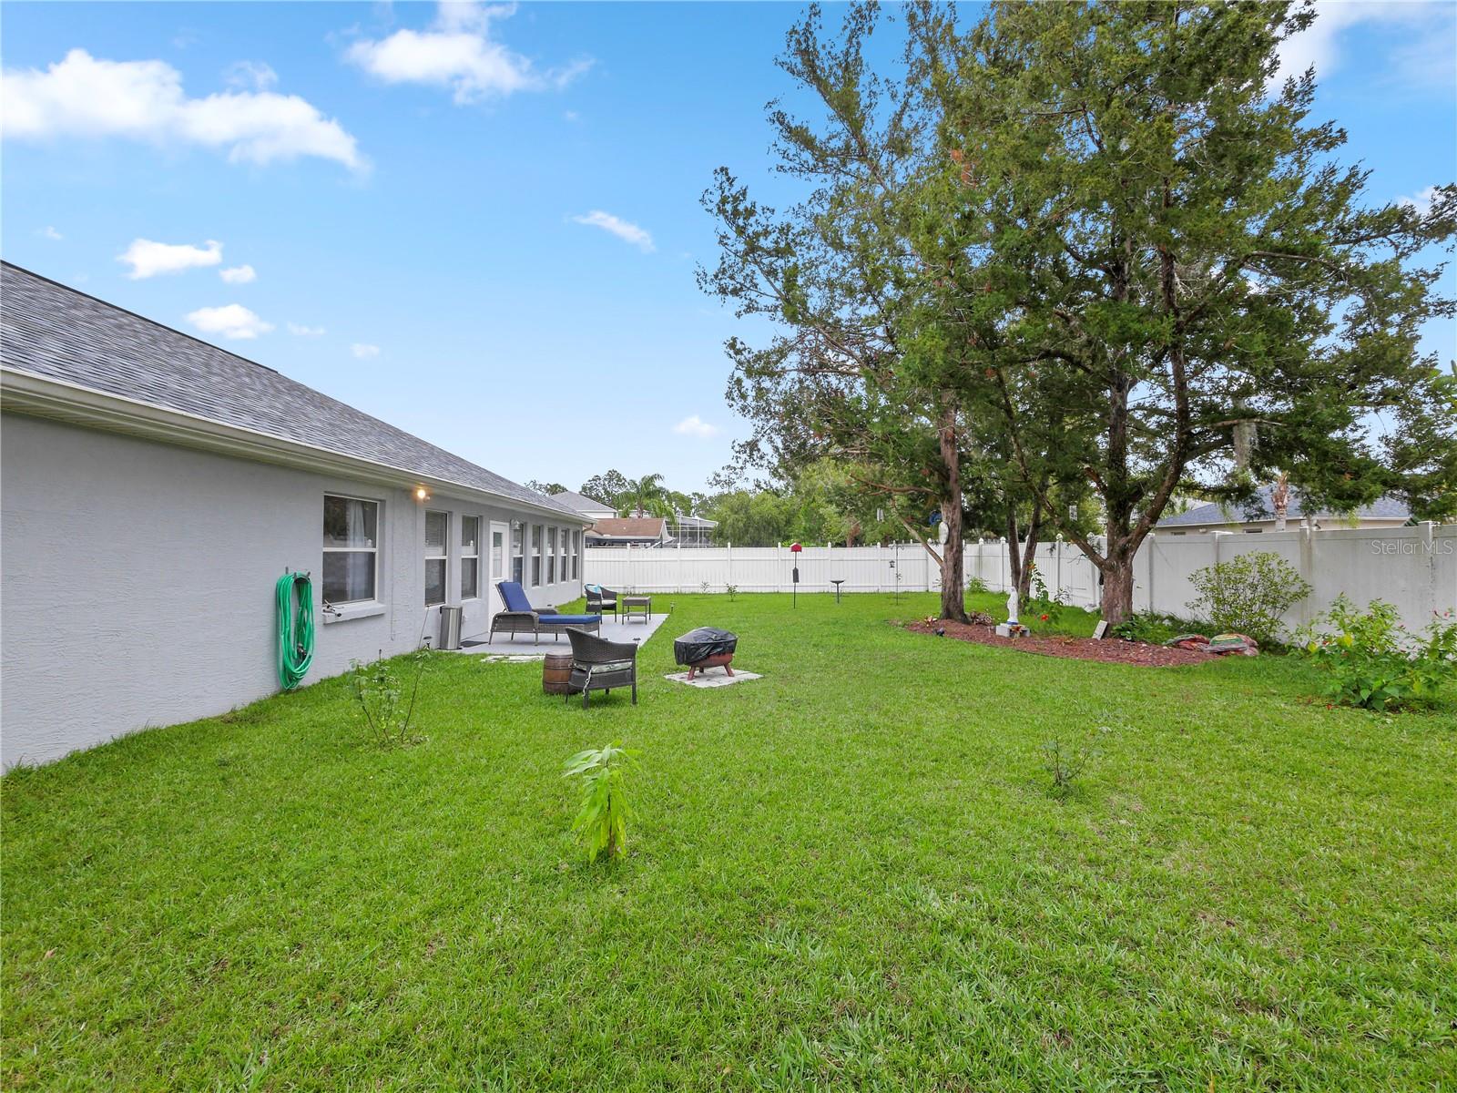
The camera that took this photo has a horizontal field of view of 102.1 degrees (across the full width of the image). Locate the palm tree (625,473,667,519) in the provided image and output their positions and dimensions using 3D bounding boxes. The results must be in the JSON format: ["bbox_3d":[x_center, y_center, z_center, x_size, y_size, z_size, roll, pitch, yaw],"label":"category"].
[{"bbox_3d":[-6.979,-1.966,49.048,4.000,8.200,4.000,0,-1,0],"label":"palm tree"}]

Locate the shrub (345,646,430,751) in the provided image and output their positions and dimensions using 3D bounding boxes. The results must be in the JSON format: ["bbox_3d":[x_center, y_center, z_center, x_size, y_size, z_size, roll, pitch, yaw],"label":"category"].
[{"bbox_3d":[-2.718,1.192,4.754,0.610,0.760,0.570,0,-1,0],"label":"shrub"}]

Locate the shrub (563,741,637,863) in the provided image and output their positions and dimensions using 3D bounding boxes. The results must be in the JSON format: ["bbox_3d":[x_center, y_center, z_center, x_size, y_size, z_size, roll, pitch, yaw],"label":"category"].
[{"bbox_3d":[-0.638,1.287,3.033,0.400,0.590,0.400,0,-1,0],"label":"shrub"}]

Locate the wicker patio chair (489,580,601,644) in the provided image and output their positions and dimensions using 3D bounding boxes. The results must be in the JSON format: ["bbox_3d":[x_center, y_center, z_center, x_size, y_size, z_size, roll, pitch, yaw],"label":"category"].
[{"bbox_3d":[-3.087,1.131,10.026,1.800,1.040,0.690,0,-1,13],"label":"wicker patio chair"}]

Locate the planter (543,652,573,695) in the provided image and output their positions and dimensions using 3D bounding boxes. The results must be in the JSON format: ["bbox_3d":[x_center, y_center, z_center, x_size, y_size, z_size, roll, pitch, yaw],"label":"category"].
[{"bbox_3d":[-1.849,1.397,6.583,0.440,0.440,0.440,0,-1,0],"label":"planter"}]

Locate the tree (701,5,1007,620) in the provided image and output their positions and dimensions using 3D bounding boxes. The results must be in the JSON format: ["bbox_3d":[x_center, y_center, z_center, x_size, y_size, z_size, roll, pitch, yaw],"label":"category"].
[{"bbox_3d":[2.984,-5.082,13.278,6.800,13.500,6.400,0,-1,0],"label":"tree"}]

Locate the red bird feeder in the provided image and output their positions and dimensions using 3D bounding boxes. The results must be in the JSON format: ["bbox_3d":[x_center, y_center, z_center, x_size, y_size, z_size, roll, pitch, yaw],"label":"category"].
[{"bbox_3d":[1.935,0.831,16.911,0.310,1.850,0.290,0,-1,0],"label":"red bird feeder"}]

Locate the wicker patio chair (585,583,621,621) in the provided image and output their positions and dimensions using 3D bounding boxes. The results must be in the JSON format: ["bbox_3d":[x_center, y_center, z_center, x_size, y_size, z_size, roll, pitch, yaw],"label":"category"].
[{"bbox_3d":[-2.868,1.280,13.305,0.640,0.800,0.620,0,-1,33],"label":"wicker patio chair"}]

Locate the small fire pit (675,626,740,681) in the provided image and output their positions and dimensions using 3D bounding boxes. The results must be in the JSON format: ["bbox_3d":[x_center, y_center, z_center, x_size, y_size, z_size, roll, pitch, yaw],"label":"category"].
[{"bbox_3d":[-0.259,1.325,7.423,0.780,0.580,0.780,0,-1,0],"label":"small fire pit"}]

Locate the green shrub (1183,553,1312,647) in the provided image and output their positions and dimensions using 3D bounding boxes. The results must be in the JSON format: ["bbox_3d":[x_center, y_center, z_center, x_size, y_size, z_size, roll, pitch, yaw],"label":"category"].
[{"bbox_3d":[9.154,0.846,10.359,1.850,1.600,1.750,0,-1,0],"label":"green shrub"}]

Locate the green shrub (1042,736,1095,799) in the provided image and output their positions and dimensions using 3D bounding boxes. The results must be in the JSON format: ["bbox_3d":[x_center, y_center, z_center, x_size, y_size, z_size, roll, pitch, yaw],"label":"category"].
[{"bbox_3d":[2.201,1.411,3.872,0.320,0.370,0.310,0,-1,0],"label":"green shrub"}]

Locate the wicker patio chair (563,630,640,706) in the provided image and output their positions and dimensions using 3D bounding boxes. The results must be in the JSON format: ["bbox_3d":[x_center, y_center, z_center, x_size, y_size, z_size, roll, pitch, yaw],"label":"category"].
[{"bbox_3d":[-1.338,1.229,6.104,0.620,0.770,0.600,1,-1,-37],"label":"wicker patio chair"}]

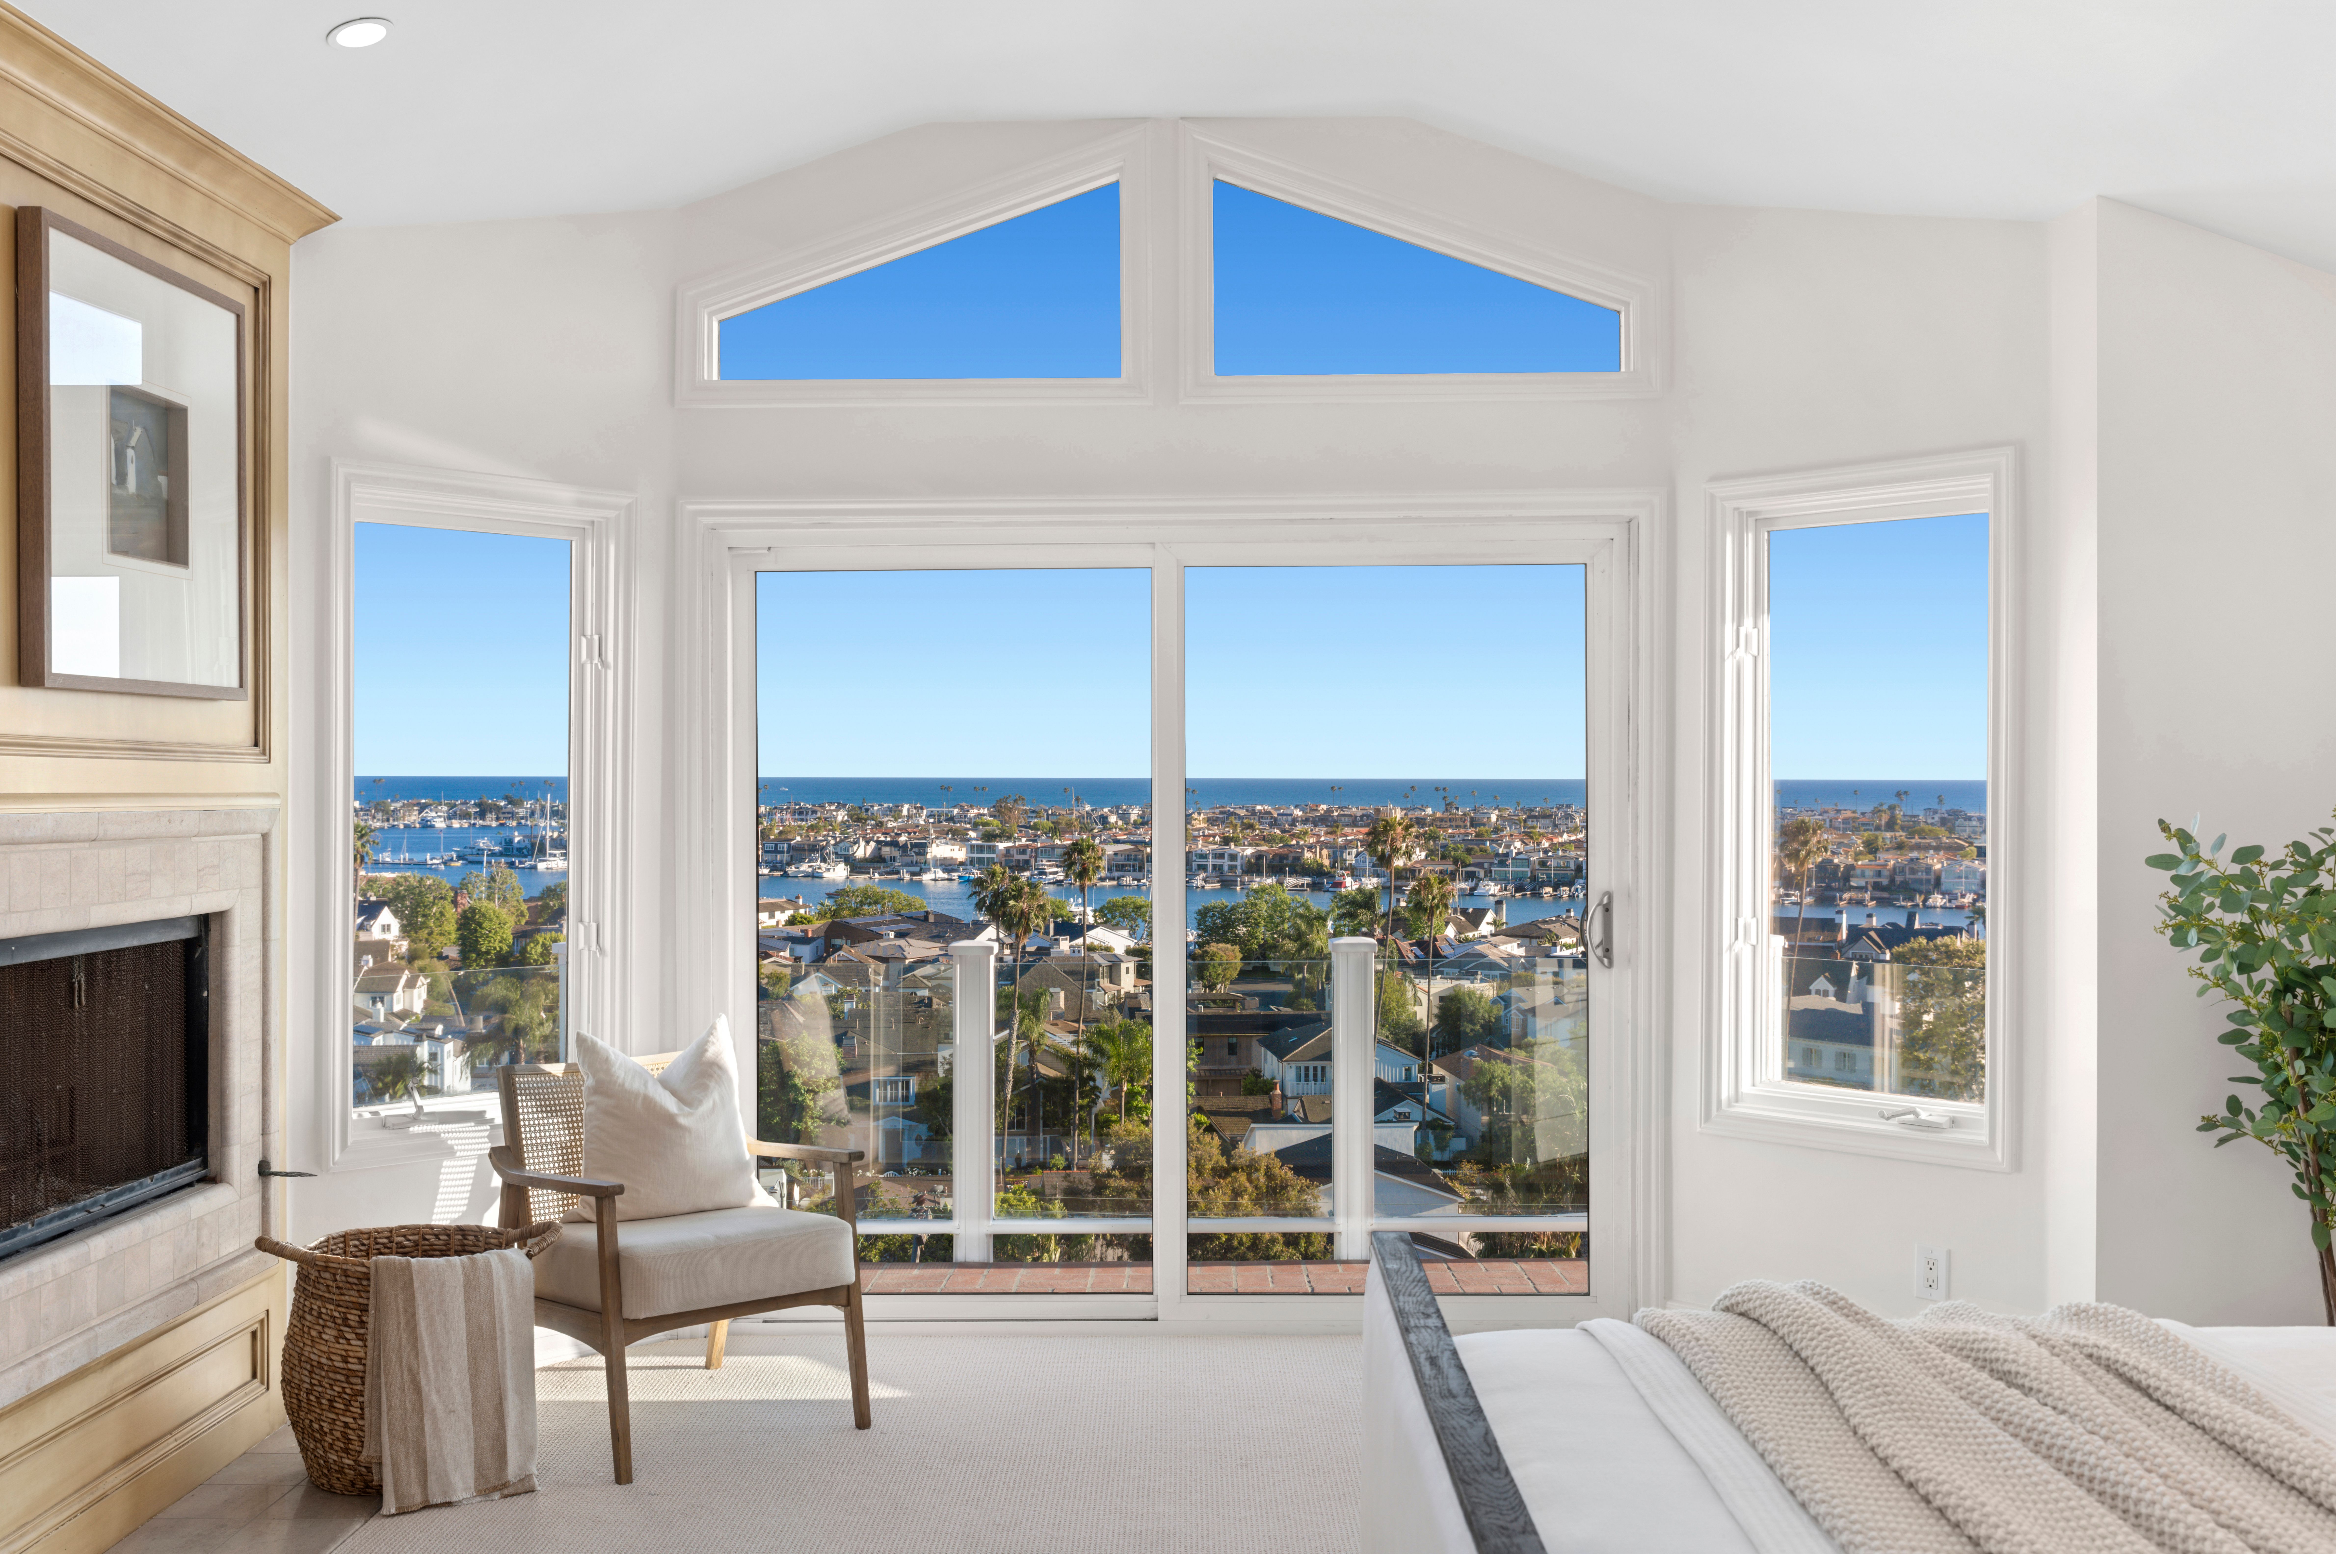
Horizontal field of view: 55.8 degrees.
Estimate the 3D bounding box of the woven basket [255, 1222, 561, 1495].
[{"bbox_3d":[-1.528,1.153,4.430,0.580,0.465,0.490,0,0,-17],"label":"woven basket"}]

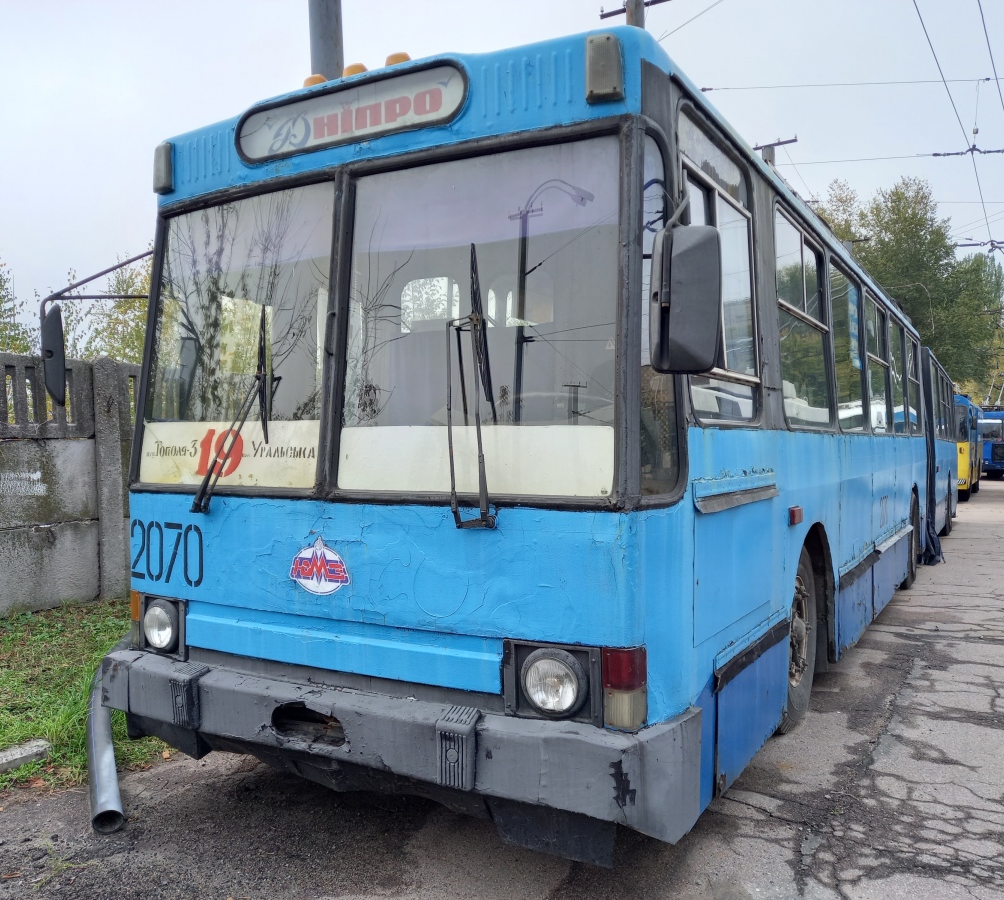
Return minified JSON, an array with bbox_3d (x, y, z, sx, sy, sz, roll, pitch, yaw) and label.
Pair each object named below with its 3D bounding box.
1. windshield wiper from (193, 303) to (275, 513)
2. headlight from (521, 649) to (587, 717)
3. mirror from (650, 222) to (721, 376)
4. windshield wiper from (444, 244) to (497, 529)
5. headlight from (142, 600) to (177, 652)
[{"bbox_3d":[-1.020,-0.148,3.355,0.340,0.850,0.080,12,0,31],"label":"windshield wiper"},{"bbox_3d":[0.160,0.724,2.700,0.210,0.210,0.110,0,1,30],"label":"headlight"},{"bbox_3d":[0.516,-0.422,2.430,0.200,0.410,0.090,0,1,16],"label":"mirror"},{"bbox_3d":[-0.091,-0.220,2.840,0.200,0.950,0.080,0,-5,30],"label":"windshield wiper"},{"bbox_3d":[-1.426,0.733,3.620,0.210,0.210,0.110,0,1,30],"label":"headlight"}]

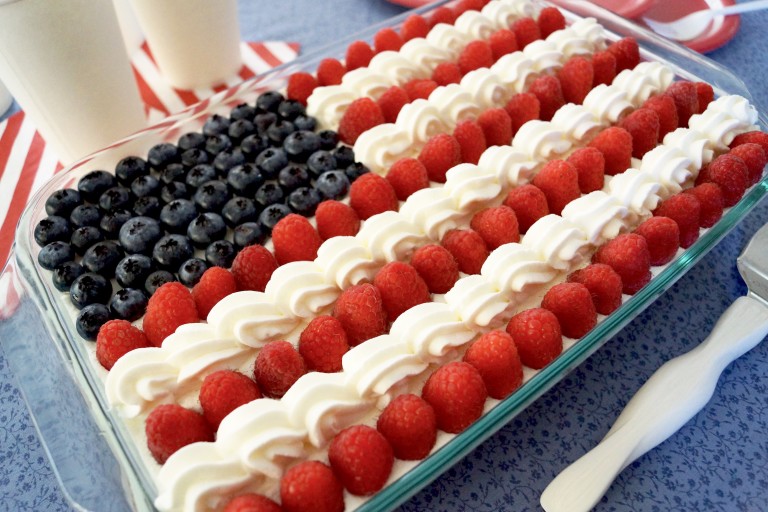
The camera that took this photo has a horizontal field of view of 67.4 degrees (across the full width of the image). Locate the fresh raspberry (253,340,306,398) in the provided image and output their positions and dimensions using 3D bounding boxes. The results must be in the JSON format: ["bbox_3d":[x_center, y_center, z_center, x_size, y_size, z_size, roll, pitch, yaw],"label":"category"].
[{"bbox_3d":[-0.039,0.043,0.216,0.021,0.022,0.021,-2,52,3],"label":"fresh raspberry"}]

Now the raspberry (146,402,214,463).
[{"bbox_3d":[-0.076,0.065,0.210,0.022,0.022,0.022,-2,53,3],"label":"raspberry"}]

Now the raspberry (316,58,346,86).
[{"bbox_3d":[-0.030,-0.105,0.329,0.017,0.018,0.017,-2,52,3],"label":"raspberry"}]

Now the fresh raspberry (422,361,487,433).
[{"bbox_3d":[0.025,0.049,0.202,0.023,0.025,0.023,-2,53,2],"label":"fresh raspberry"}]

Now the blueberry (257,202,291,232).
[{"bbox_3d":[-0.049,-0.017,0.257,0.014,0.012,0.014,-1,54,2],"label":"blueberry"}]

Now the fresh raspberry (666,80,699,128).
[{"bbox_3d":[0.148,-0.075,0.286,0.017,0.021,0.017,-32,57,-18],"label":"fresh raspberry"}]

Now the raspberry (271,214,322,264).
[{"bbox_3d":[-0.037,-0.007,0.245,0.021,0.023,0.021,-1,52,2],"label":"raspberry"}]

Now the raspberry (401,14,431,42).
[{"bbox_3d":[0.020,-0.136,0.348,0.017,0.019,0.017,-3,53,4],"label":"raspberry"}]

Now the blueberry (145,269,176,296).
[{"bbox_3d":[-0.093,0.012,0.239,0.012,0.010,0.012,-2,53,2],"label":"blueberry"}]

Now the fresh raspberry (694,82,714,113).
[{"bbox_3d":[0.169,-0.085,0.309,0.018,0.019,0.018,-32,59,-20],"label":"fresh raspberry"}]

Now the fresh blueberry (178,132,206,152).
[{"bbox_3d":[-0.100,-0.059,0.301,0.013,0.010,0.013,-2,53,2],"label":"fresh blueberry"}]

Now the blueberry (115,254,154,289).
[{"bbox_3d":[-0.110,0.006,0.253,0.015,0.013,0.015,-1,54,1],"label":"blueberry"}]

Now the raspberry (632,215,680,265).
[{"bbox_3d":[0.114,-0.006,0.241,0.019,0.021,0.019,-2,53,2],"label":"raspberry"}]

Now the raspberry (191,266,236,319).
[{"bbox_3d":[-0.068,0.015,0.229,0.019,0.022,0.019,-1,54,2],"label":"raspberry"}]

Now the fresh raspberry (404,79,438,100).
[{"bbox_3d":[0.019,-0.084,0.305,0.018,0.018,0.018,-1,52,2],"label":"fresh raspberry"}]

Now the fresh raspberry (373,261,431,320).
[{"bbox_3d":[0.007,0.015,0.229,0.022,0.025,0.022,-3,53,4],"label":"fresh raspberry"}]

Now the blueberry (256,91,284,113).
[{"bbox_3d":[-0.062,-0.085,0.317,0.015,0.011,0.015,-2,53,2],"label":"blueberry"}]

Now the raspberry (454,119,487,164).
[{"bbox_3d":[0.042,-0.054,0.281,0.018,0.022,0.018,-3,53,4],"label":"raspberry"}]

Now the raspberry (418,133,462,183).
[{"bbox_3d":[0.027,-0.048,0.280,0.021,0.024,0.021,-2,52,3],"label":"raspberry"}]

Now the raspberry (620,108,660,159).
[{"bbox_3d":[0.120,-0.058,0.272,0.019,0.023,0.019,-1,54,2],"label":"raspberry"}]

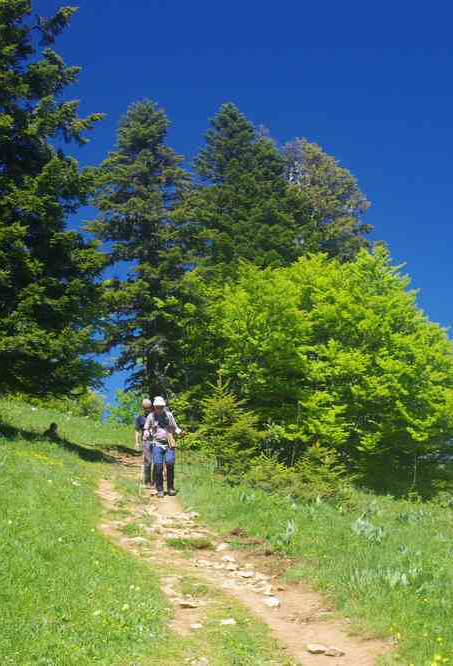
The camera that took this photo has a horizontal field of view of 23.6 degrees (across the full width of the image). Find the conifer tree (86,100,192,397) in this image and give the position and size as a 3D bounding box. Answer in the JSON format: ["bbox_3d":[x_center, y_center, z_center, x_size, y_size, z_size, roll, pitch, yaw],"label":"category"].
[{"bbox_3d":[-2.994,-2.335,40.000,4.100,12.993,4.100,0,-8,0],"label":"conifer tree"}]

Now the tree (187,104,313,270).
[{"bbox_3d":[0.935,-2.292,44.000,5.800,14.693,5.800,0,-8,0],"label":"tree"}]

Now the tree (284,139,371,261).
[{"bbox_3d":[4.214,-1.456,48.000,5.400,14.816,5.400,0,-8,0],"label":"tree"}]

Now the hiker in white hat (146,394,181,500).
[{"bbox_3d":[-1.036,1.870,17.800,0.600,1.653,0.480,0,-8,-3],"label":"hiker in white hat"}]

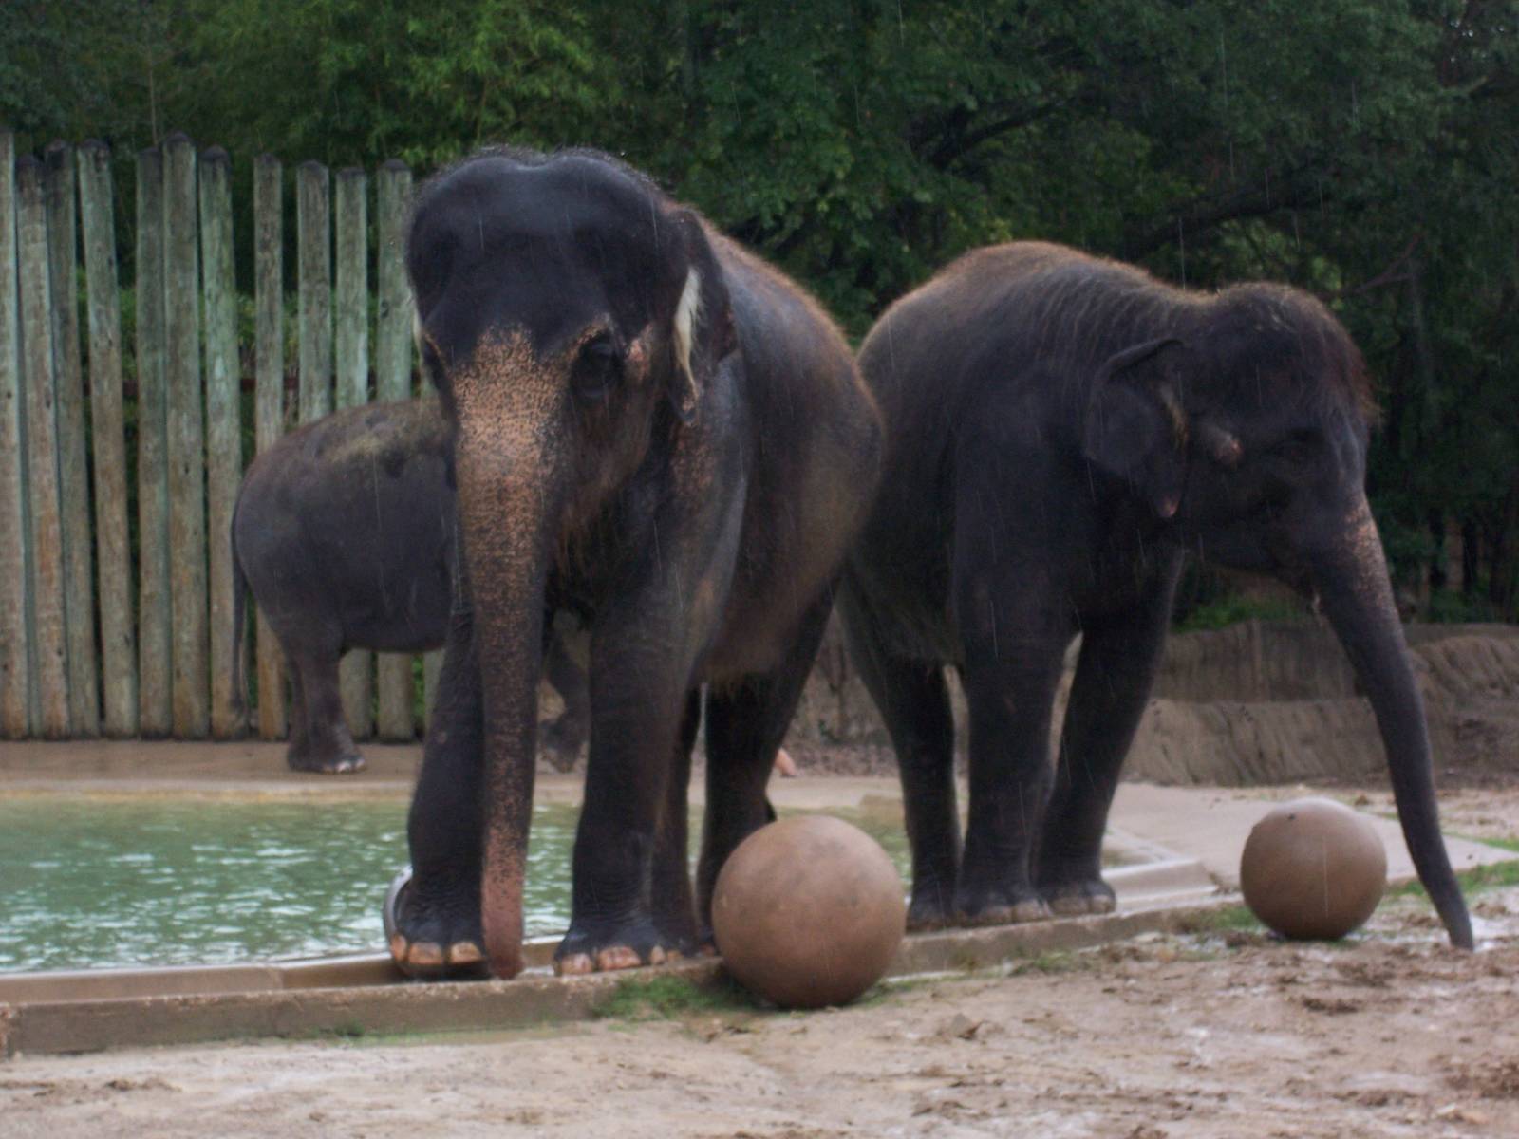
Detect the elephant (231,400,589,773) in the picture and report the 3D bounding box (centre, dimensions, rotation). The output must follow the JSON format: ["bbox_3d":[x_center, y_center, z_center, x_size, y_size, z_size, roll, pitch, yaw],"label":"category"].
[{"bbox_3d":[-1.430,0.090,32.000,2.850,2.080,0.950,0,1,10],"label":"elephant"}]

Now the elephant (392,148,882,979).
[{"bbox_3d":[-0.280,0.000,18.500,1.100,2.520,2.800,0,1,27],"label":"elephant"}]

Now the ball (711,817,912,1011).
[{"bbox_3d":[0.158,1.075,18.200,0.610,0.610,0.610,0,1,0],"label":"ball"}]

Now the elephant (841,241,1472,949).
[{"bbox_3d":[1.400,0.040,20.300,1.250,2.400,2.500,-1,1,-42],"label":"elephant"}]

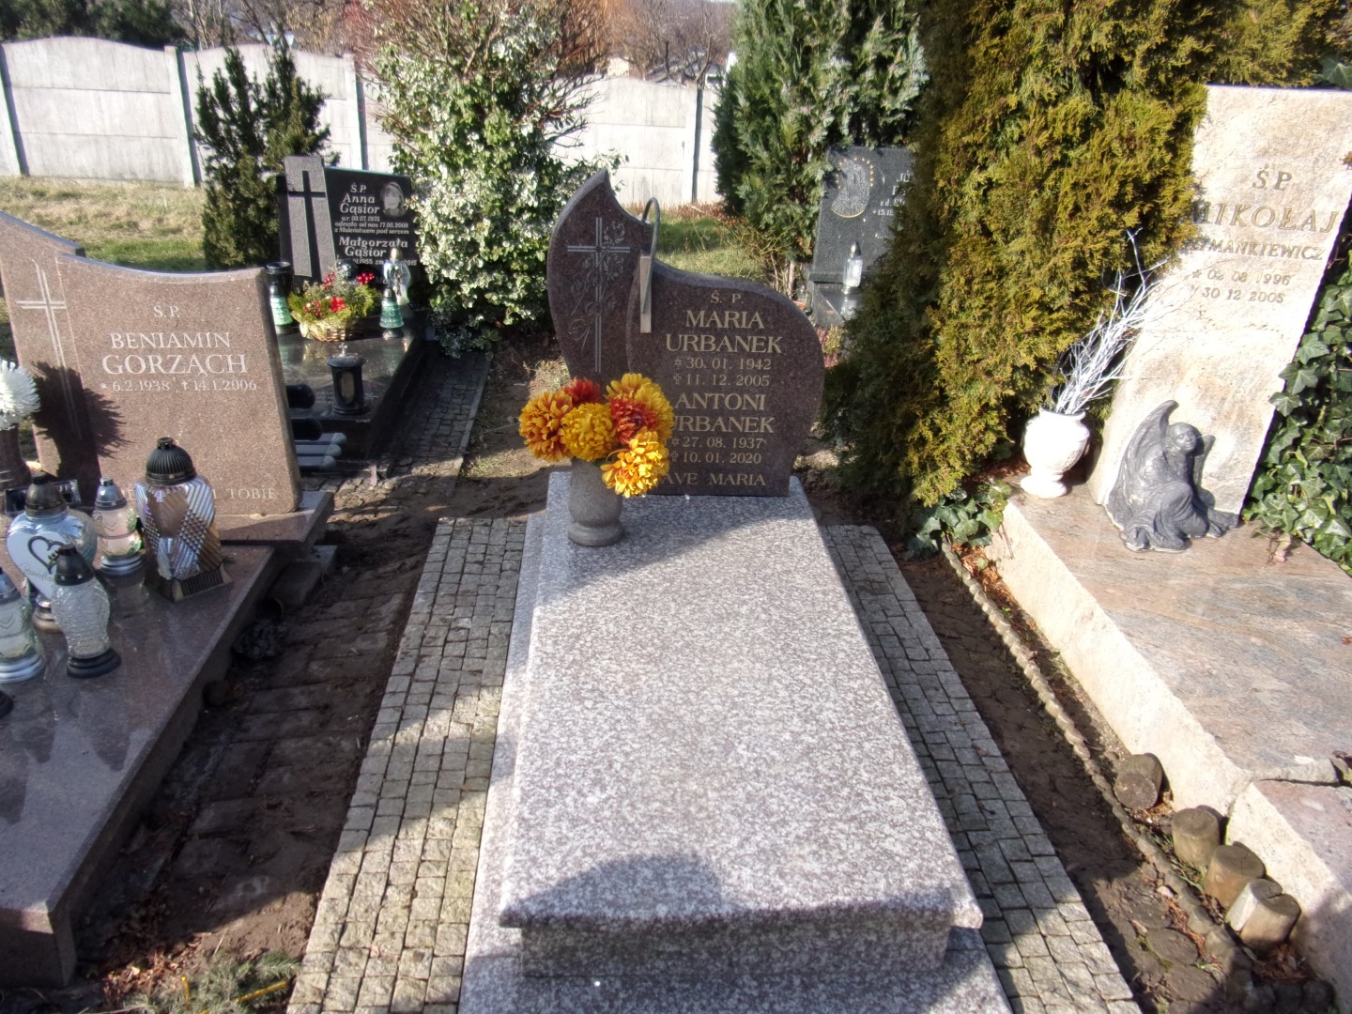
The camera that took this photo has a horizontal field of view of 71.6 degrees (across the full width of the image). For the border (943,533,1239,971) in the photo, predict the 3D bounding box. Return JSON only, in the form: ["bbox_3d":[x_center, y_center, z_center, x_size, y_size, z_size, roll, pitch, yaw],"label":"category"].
[{"bbox_3d":[0.993,0.506,2.484,0.060,0.080,1.620,-1,27,-8],"label":"border"}]

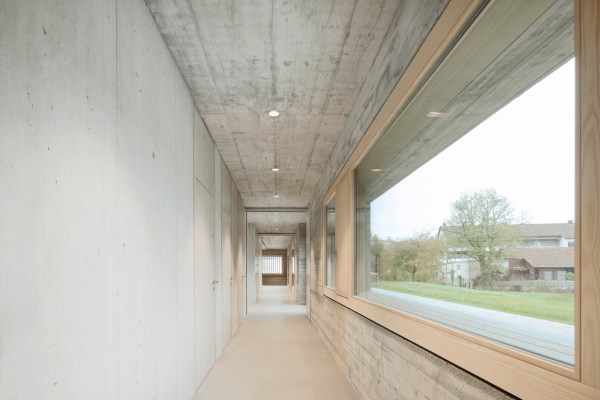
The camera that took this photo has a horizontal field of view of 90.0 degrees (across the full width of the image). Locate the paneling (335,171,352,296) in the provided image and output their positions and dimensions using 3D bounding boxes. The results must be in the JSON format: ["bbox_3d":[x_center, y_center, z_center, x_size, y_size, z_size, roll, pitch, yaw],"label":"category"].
[{"bbox_3d":[0.490,0.415,3.330,0.060,1.330,0.800,0,-7,-4],"label":"paneling"}]

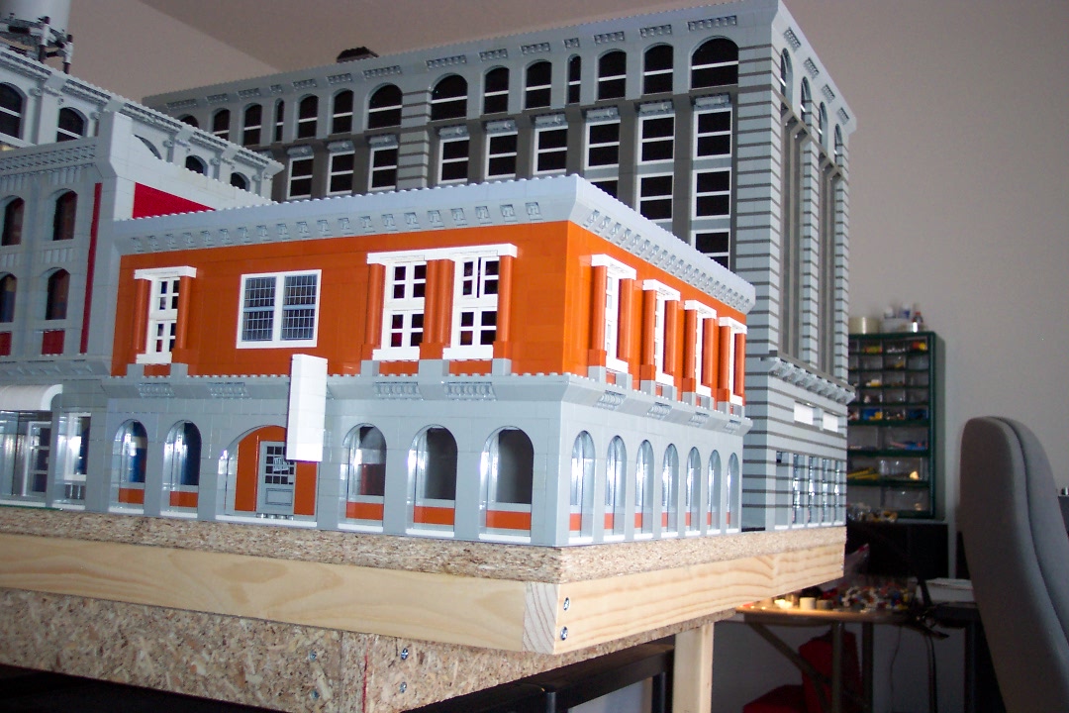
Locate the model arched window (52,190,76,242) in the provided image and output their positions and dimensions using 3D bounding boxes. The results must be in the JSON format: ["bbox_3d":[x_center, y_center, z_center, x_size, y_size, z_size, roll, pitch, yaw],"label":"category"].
[{"bbox_3d":[-0.340,-0.102,0.818,0.031,0.038,0.008,-1,-7,27],"label":"model arched window"}]

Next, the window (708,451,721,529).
[{"bbox_3d":[0.131,0.102,0.851,0.010,0.062,0.032,-1,-7,27],"label":"window"}]

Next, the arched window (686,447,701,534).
[{"bbox_3d":[0.111,0.096,0.810,0.008,0.062,0.032,-1,-7,27],"label":"arched window"}]

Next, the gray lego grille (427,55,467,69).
[{"bbox_3d":[-0.091,-0.307,1.176,0.048,0.009,0.007,-1,-7,27],"label":"gray lego grille"}]

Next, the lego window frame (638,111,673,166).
[{"bbox_3d":[0.118,-0.208,1.083,0.040,0.048,0.009,-1,-7,27],"label":"lego window frame"}]

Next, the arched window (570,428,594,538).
[{"bbox_3d":[0.024,0.072,0.633,0.008,0.061,0.032,-1,-7,27],"label":"arched window"}]

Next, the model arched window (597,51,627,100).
[{"bbox_3d":[0.076,-0.272,1.099,0.032,0.051,0.010,-1,-7,27],"label":"model arched window"}]

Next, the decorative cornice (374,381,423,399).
[{"bbox_3d":[-0.079,0.020,0.652,0.032,0.010,0.008,-1,-7,27],"label":"decorative cornice"}]

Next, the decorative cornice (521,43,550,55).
[{"bbox_3d":[0.002,-0.310,1.139,0.032,0.011,0.008,-1,-7,27],"label":"decorative cornice"}]

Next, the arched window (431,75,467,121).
[{"bbox_3d":[-0.088,-0.269,1.182,0.048,0.051,0.010,-1,-7,27],"label":"arched window"}]

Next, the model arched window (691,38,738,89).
[{"bbox_3d":[0.170,-0.274,1.059,0.048,0.049,0.009,-1,-7,27],"label":"model arched window"}]

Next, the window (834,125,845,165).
[{"bbox_3d":[0.345,-0.241,1.294,0.009,0.048,0.046,-1,-7,27],"label":"window"}]

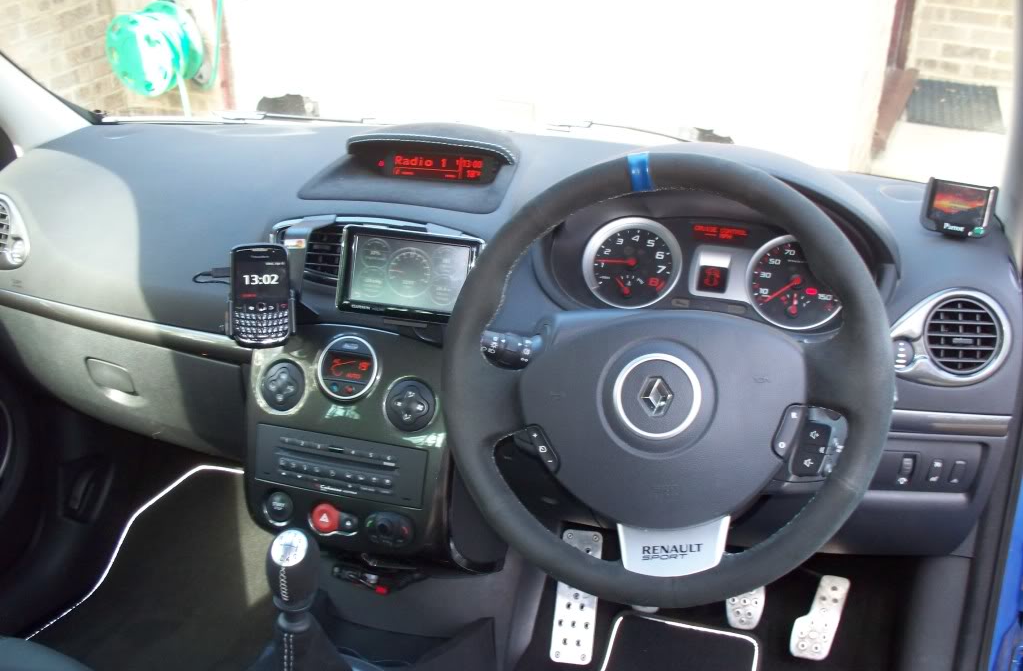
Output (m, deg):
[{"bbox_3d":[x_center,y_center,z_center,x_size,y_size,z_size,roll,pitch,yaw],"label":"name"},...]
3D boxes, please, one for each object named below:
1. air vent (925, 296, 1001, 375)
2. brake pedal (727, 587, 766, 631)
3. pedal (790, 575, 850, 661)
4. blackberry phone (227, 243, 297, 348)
[{"bbox_3d":[0.462,-0.002,1.100,0.079,0.079,0.030,2,11,5],"label":"air vent"},{"bbox_3d":[0.324,0.373,1.475,0.057,0.066,0.020,8,-6,14],"label":"brake pedal"},{"bbox_3d":[0.425,0.388,1.465,0.056,0.114,0.020,17,-4,15],"label":"pedal"},{"bbox_3d":[-0.260,-0.041,1.107,0.060,0.109,0.015,-1,2,-2],"label":"blackberry phone"}]

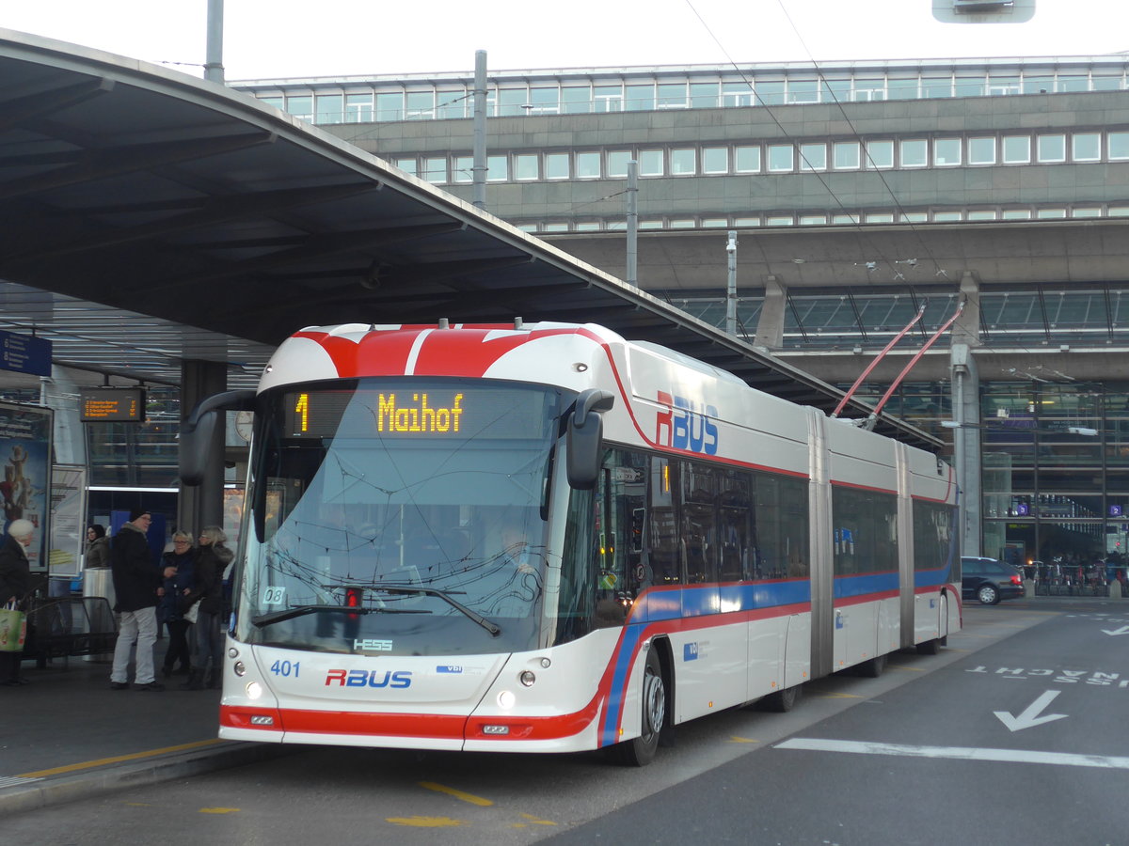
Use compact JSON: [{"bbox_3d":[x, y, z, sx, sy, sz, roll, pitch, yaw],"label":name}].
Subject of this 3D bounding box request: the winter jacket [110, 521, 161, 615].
[{"bbox_3d":[-4.383,1.483,23.300,0.440,0.930,0.560,2,-3,-15],"label":"winter jacket"}]

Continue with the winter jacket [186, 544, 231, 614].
[{"bbox_3d":[-3.666,1.612,23.500,0.400,0.750,0.500,0,-3,9],"label":"winter jacket"}]

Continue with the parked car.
[{"bbox_3d":[12.038,4.898,71.427,4.800,1.510,1.820,0,-3,14],"label":"parked car"}]

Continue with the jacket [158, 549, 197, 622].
[{"bbox_3d":[-4.301,1.809,25.300,0.500,0.800,0.350,1,-3,3],"label":"jacket"}]

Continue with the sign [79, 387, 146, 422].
[{"bbox_3d":[-5.477,-0.210,27.600,0.840,0.420,0.140,0,-3,16],"label":"sign"}]

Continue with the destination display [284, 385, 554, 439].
[{"bbox_3d":[-1.047,-0.064,16.279,1.970,0.360,0.120,0,-3,16],"label":"destination display"}]

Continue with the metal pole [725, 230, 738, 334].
[{"bbox_3d":[4.406,-0.095,60.739,0.230,10.050,0.230,0,-3,16],"label":"metal pole"}]

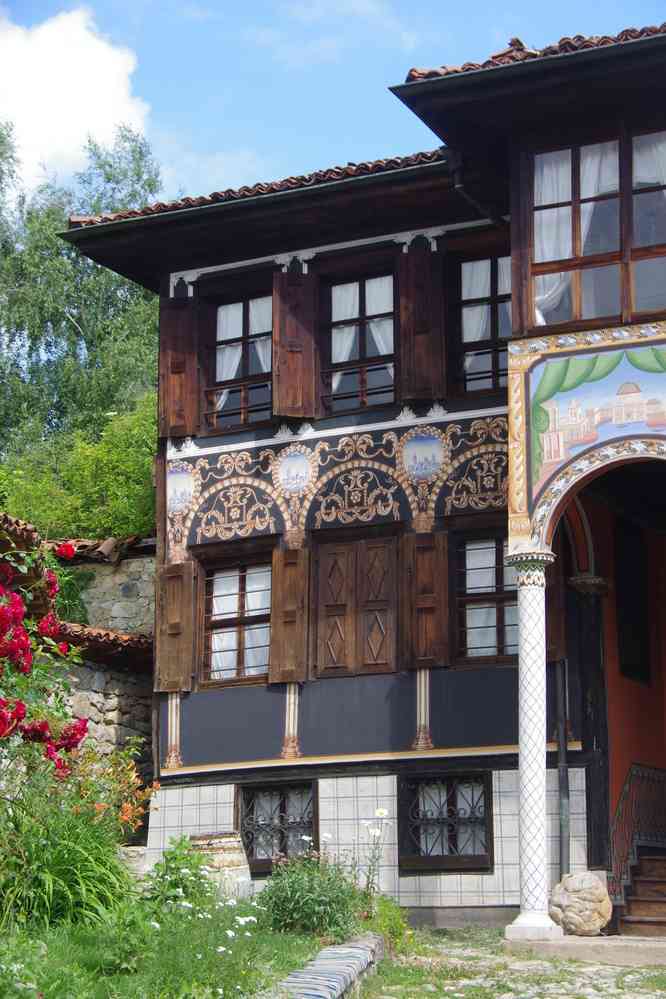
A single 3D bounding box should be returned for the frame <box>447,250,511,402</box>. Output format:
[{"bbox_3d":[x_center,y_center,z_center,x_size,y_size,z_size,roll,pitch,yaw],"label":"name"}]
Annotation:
[{"bbox_3d":[1.481,-1.608,18.331,0.888,1.458,0.120,-7,-16,25],"label":"frame"}]

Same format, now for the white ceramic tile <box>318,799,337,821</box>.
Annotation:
[{"bbox_3d":[-0.049,2.912,18.768,0.185,0.198,0.020,-6,-14,27],"label":"white ceramic tile"}]

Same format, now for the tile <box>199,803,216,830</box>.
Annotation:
[{"bbox_3d":[-1.210,3.079,19.345,0.187,0.243,0.020,-6,-14,27],"label":"tile"}]

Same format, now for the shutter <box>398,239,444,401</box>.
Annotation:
[{"bbox_3d":[0.935,-1.824,20.761,0.479,1.634,0.070,-2,-13,8],"label":"shutter"}]

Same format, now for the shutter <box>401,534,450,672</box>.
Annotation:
[{"bbox_3d":[0.816,0.910,17.843,0.465,1.229,0.060,-7,-16,25],"label":"shutter"}]

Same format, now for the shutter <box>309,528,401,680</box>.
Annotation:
[{"bbox_3d":[0.200,0.986,19.057,0.892,1.389,0.080,-6,-14,27],"label":"shutter"}]

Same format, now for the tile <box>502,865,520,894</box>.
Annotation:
[{"bbox_3d":[1.605,3.376,17.793,0.193,0.242,0.020,-6,-14,27],"label":"tile"}]

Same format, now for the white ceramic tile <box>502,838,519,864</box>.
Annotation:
[{"bbox_3d":[1.607,3.144,17.842,0.189,0.225,0.020,-6,-14,27],"label":"white ceramic tile"}]

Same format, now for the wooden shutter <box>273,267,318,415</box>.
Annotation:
[{"bbox_3d":[-0.415,-1.660,21.399,0.469,1.637,0.070,-2,-13,6],"label":"wooden shutter"}]

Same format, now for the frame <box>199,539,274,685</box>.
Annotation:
[{"bbox_3d":[-0.901,1.089,18.737,0.916,1.378,0.120,-7,-16,25],"label":"frame"}]

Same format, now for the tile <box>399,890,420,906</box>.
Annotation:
[{"bbox_3d":[0.752,3.928,19.655,0.226,0.145,0.020,-7,-15,25],"label":"tile"}]

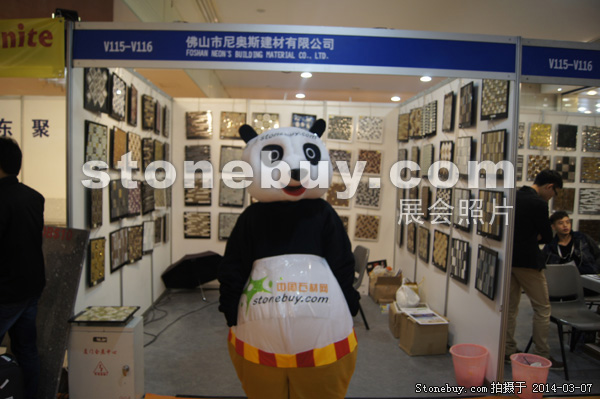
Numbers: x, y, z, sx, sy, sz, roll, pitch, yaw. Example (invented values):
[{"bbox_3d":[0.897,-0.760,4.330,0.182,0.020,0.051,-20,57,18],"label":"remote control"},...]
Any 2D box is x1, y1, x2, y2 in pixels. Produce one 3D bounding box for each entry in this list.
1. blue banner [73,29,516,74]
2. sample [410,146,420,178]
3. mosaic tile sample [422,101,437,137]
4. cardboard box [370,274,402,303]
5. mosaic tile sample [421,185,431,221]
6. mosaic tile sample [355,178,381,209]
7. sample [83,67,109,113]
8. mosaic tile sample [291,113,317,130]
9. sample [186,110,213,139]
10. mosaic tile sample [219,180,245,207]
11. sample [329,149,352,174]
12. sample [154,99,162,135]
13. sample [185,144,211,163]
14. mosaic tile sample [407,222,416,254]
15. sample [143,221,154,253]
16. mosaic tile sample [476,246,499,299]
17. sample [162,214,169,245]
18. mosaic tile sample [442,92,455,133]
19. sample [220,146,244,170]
[{"bbox_3d":[0.004,-0.979,2.992,2.940,0.192,0.030,1,3,-3],"label":"blue banner"},{"bbox_3d":[1.335,-0.423,5.170,0.030,0.345,0.335,1,3,-3],"label":"sample"},{"bbox_3d":[1.365,-0.837,4.707,0.025,0.355,0.335,1,3,-11],"label":"mosaic tile sample"},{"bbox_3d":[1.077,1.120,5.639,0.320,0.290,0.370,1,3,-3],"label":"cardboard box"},{"bbox_3d":[1.323,0.043,4.703,0.026,0.342,0.340,2,4,2],"label":"mosaic tile sample"},{"bbox_3d":[0.918,-0.050,6.024,0.340,0.342,0.026,1,4,-3],"label":"mosaic tile sample"},{"bbox_3d":[-1.497,-0.823,3.326,0.025,0.357,0.338,2,3,7],"label":"sample"},{"bbox_3d":[0.059,-0.950,6.018,0.330,0.358,0.025,1,3,-3],"label":"mosaic tile sample"},{"bbox_3d":[-1.325,-0.973,5.929,0.339,0.357,0.022,2,4,3],"label":"sample"},{"bbox_3d":[-0.891,-0.078,5.879,0.338,0.362,0.028,1,3,-4],"label":"mosaic tile sample"},{"bbox_3d":[0.536,-0.494,5.985,0.325,0.335,0.030,1,3,-3],"label":"sample"},{"bbox_3d":[-1.597,-0.909,5.050,0.022,0.357,0.337,1,3,-11],"label":"sample"},{"bbox_3d":[-1.322,-0.533,5.825,0.335,0.352,0.028,1,3,-4],"label":"sample"},{"bbox_3d":[1.286,0.437,5.174,0.026,0.342,0.340,2,4,0],"label":"mosaic tile sample"},{"bbox_3d":[-1.587,0.407,4.707,0.025,0.345,0.335,1,3,3],"label":"sample"},{"bbox_3d":[1.412,0.541,3.383,0.022,0.347,0.343,3,3,1],"label":"mosaic tile sample"},{"bbox_3d":[-1.637,0.358,5.498,0.025,0.355,0.335,1,3,-7],"label":"sample"},{"bbox_3d":[1.392,-0.810,4.190,0.025,0.355,0.335,1,3,4],"label":"mosaic tile sample"},{"bbox_3d":[-0.874,-0.520,5.853,0.338,0.357,0.028,1,3,-4],"label":"sample"}]

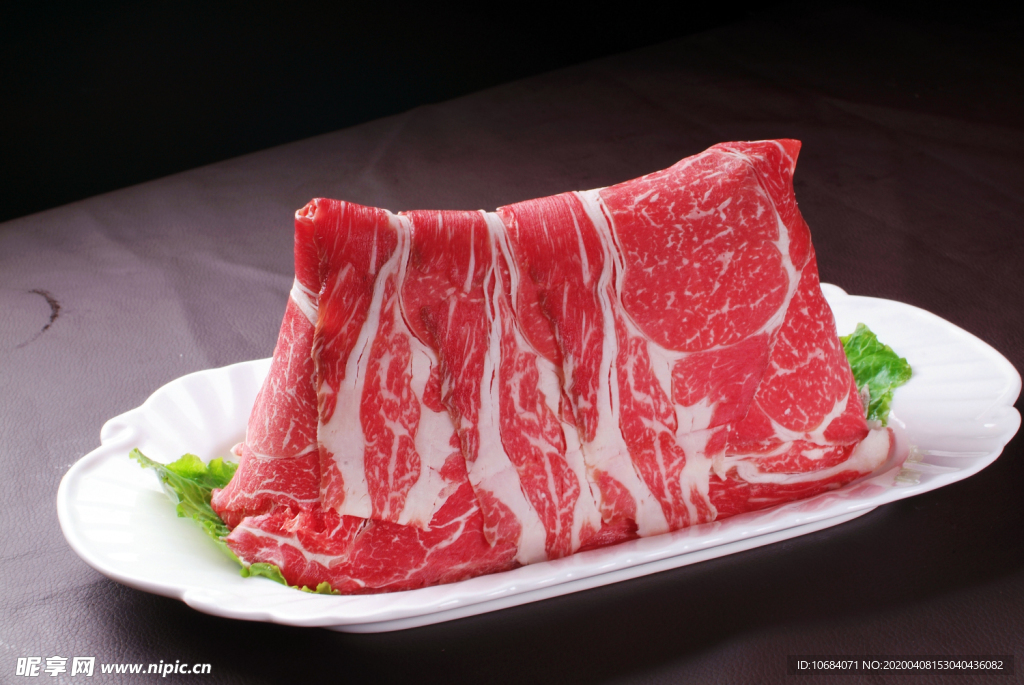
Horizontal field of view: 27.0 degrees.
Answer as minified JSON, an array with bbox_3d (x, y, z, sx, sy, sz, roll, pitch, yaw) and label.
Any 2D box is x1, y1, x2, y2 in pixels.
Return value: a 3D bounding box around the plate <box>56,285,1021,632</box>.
[{"bbox_3d":[0.018,0.048,0.868,0.398,0.032,0.231,-11,26,-20],"label":"plate"}]

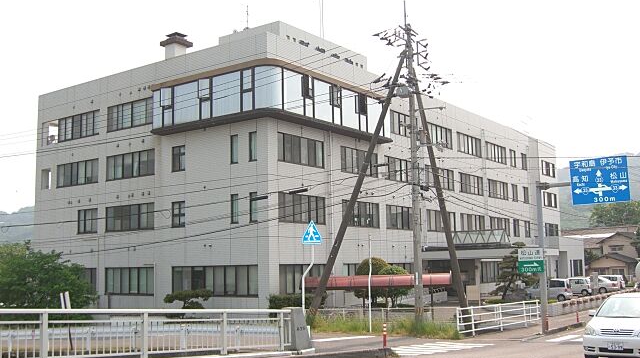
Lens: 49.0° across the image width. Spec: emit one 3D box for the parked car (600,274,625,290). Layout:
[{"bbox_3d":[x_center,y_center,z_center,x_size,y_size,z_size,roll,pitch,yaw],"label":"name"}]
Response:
[{"bbox_3d":[30.728,11.172,75.870,4.200,1.720,1.650,-6,-9,33],"label":"parked car"}]

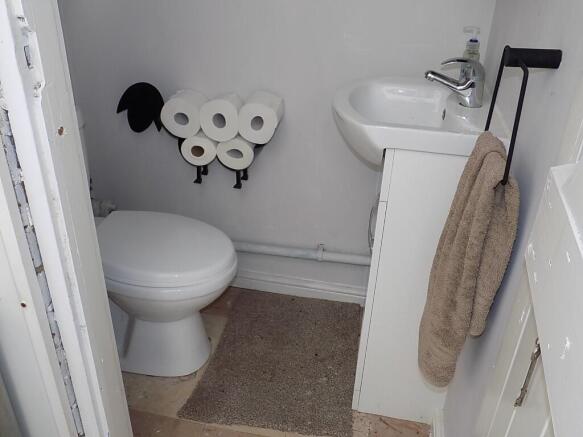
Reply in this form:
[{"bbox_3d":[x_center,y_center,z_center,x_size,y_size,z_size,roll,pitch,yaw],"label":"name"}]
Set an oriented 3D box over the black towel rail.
[{"bbox_3d":[0.342,-0.165,0.741,0.079,0.170,0.232,8,28,10],"label":"black towel rail"}]

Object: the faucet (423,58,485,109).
[{"bbox_3d":[0.379,-0.316,1.163,0.145,0.112,0.054,8,28,10],"label":"faucet"}]

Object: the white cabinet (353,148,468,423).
[{"bbox_3d":[0.345,0.107,1.415,0.240,0.771,0.449,8,28,10],"label":"white cabinet"}]

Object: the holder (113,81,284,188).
[{"bbox_3d":[-0.318,-0.257,1.628,0.585,0.307,0.119,8,28,10],"label":"holder"}]

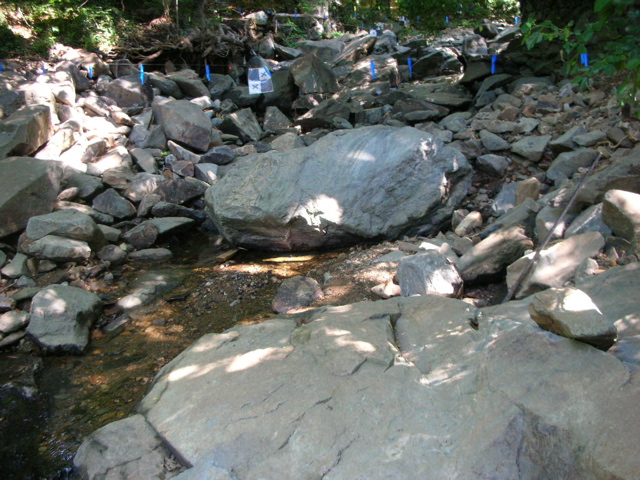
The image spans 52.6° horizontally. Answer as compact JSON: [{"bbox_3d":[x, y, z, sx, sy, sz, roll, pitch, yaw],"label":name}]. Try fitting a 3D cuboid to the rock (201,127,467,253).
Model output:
[{"bbox_3d":[0.146,-0.452,5.400,2.178,0.901,1.150,-3,20,-8],"label":"rock"}]

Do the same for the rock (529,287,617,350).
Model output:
[{"bbox_3d":[1.012,0.312,2.600,0.321,0.199,0.240,9,22,23],"label":"rock"}]

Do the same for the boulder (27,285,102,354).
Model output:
[{"bbox_3d":[-1.204,0.372,3.050,0.310,0.200,0.280,-11,22,-22],"label":"boulder"}]

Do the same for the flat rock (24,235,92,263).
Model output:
[{"bbox_3d":[-1.909,0.059,4.700,0.431,0.130,0.340,3,20,8],"label":"flat rock"}]

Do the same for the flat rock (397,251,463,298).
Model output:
[{"bbox_3d":[0.665,0.208,3.950,0.373,0.243,0.300,-4,20,-11],"label":"flat rock"}]

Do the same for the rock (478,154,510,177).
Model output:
[{"bbox_3d":[1.300,-0.555,4.850,0.230,0.130,0.190,-2,20,0],"label":"rock"}]

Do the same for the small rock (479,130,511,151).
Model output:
[{"bbox_3d":[1.832,-1.046,6.800,0.321,0.189,0.250,4,20,11],"label":"small rock"}]

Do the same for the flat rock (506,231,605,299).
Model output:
[{"bbox_3d":[1.418,0.141,3.900,0.586,0.334,0.360,-10,22,-26],"label":"flat rock"}]

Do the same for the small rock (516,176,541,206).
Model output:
[{"bbox_3d":[1.379,-0.319,4.300,0.155,0.170,0.130,-2,20,0],"label":"small rock"}]

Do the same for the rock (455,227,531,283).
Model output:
[{"bbox_3d":[0.949,0.084,3.520,0.420,0.190,0.200,-17,25,-35],"label":"rock"}]

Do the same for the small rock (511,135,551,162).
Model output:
[{"bbox_3d":[2.112,-0.930,6.500,0.349,0.236,0.300,-3,20,-9],"label":"small rock"}]

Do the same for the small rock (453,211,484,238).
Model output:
[{"bbox_3d":[0.918,-0.102,4.000,0.155,0.125,0.120,-2,20,0],"label":"small rock"}]

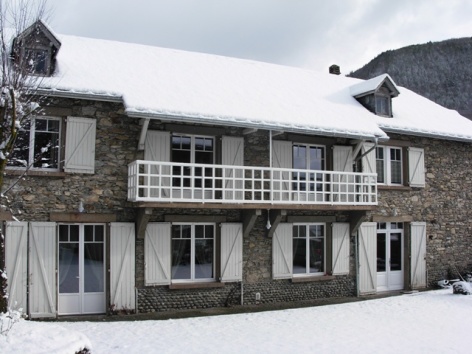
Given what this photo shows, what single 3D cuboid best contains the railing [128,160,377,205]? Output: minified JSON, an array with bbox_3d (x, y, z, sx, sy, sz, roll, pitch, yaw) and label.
[{"bbox_3d":[0.801,0.277,14.582,7.590,0.990,0.800,3,-5,-27],"label":"railing"}]

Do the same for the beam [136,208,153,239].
[{"bbox_3d":[-2.387,1.224,13.638,0.200,0.800,0.700,3,-5,-27],"label":"beam"}]

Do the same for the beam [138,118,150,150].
[{"bbox_3d":[-2.289,-1.075,13.100,0.130,0.954,0.130,2,34,-26],"label":"beam"}]

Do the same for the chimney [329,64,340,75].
[{"bbox_3d":[4.351,-4.659,22.898,0.420,0.650,0.400,3,-5,-27],"label":"chimney"}]

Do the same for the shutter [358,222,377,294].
[{"bbox_3d":[4.250,2.589,16.581,0.710,2.250,0.050,3,-5,-27],"label":"shutter"}]

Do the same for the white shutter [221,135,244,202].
[{"bbox_3d":[-0.070,-0.194,15.267,0.714,1.974,0.060,3,-5,-27],"label":"white shutter"}]

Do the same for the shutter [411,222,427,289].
[{"bbox_3d":[6.073,2.607,17.217,0.673,2.162,0.050,2,-5,-26],"label":"shutter"}]

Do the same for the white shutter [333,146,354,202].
[{"bbox_3d":[3.401,-0.046,16.352,0.760,1.840,0.050,3,-5,-27],"label":"white shutter"}]

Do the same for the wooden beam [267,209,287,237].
[{"bbox_3d":[1.172,1.317,14.765,0.180,0.750,0.670,3,-5,-27],"label":"wooden beam"}]

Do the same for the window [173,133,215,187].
[{"bbox_3d":[-1.171,-0.386,14.356,1.340,1.560,0.080,3,-5,-27],"label":"window"}]

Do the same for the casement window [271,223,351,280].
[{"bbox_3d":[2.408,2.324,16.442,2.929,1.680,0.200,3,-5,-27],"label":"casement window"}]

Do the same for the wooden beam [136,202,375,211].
[{"bbox_3d":[0.901,0.803,14.006,7.271,0.137,0.140,2,-5,-26],"label":"wooden beam"}]

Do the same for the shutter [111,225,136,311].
[{"bbox_3d":[-2.811,2.226,12.989,0.650,2.160,0.050,3,-5,-27],"label":"shutter"}]

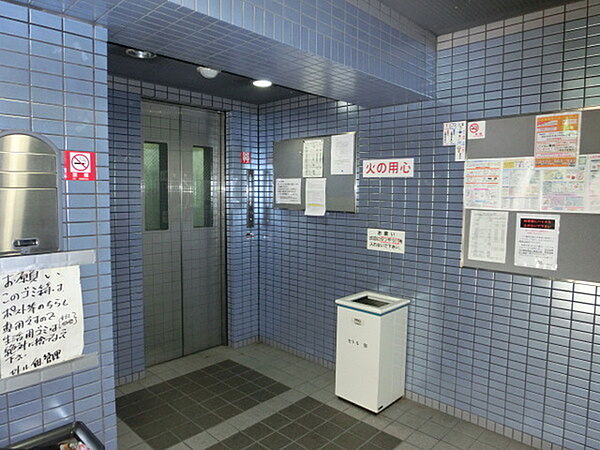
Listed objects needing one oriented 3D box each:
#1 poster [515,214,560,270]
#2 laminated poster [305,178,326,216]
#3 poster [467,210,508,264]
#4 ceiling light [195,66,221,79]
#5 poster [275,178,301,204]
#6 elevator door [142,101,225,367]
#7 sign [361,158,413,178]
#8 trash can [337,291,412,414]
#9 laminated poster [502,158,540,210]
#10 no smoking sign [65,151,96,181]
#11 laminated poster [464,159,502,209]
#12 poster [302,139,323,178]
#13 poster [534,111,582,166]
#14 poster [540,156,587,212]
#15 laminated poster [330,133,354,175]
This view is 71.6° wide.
[{"bbox_3d":[1.287,0.088,2.264,0.212,0.297,0.010,5,7,44],"label":"poster"},{"bbox_3d":[0.121,-0.228,3.368,0.212,0.297,0.010,5,7,44],"label":"laminated poster"},{"bbox_3d":[1.101,0.067,2.442,0.212,0.297,0.010,5,7,44],"label":"poster"},{"bbox_3d":[-0.602,-0.993,2.736,0.152,0.055,0.152,1,5,0],"label":"ceiling light"},{"bbox_3d":[-0.103,-0.291,3.569,0.299,0.212,0.008,5,7,43],"label":"poster"},{"bbox_3d":[-0.996,0.082,3.535,0.070,2.120,0.810,5,7,44],"label":"elevator door"},{"bbox_3d":[0.606,-0.397,2.902,0.408,0.124,0.008,5,7,43],"label":"sign"},{"bbox_3d":[0.491,0.859,2.846,0.365,0.690,0.365,5,7,44],"label":"trash can"},{"bbox_3d":[1.223,-0.227,2.309,0.208,0.293,0.008,5,7,43],"label":"laminated poster"},{"bbox_3d":[-0.774,-0.208,1.470,0.006,0.100,0.104,5,7,43],"label":"no smoking sign"},{"bbox_3d":[1.072,-0.244,2.447,0.212,0.297,0.010,5,7,44],"label":"laminated poster"},{"bbox_3d":[0.102,-0.538,3.363,0.212,0.297,0.010,5,7,44],"label":"poster"},{"bbox_3d":[1.342,-0.439,2.177,0.206,0.282,0.008,5,7,43],"label":"poster"},{"bbox_3d":[1.370,-0.214,2.160,0.212,0.297,0.010,5,7,44],"label":"poster"},{"bbox_3d":[0.317,-0.534,3.150,0.212,0.297,0.008,5,7,43],"label":"laminated poster"}]

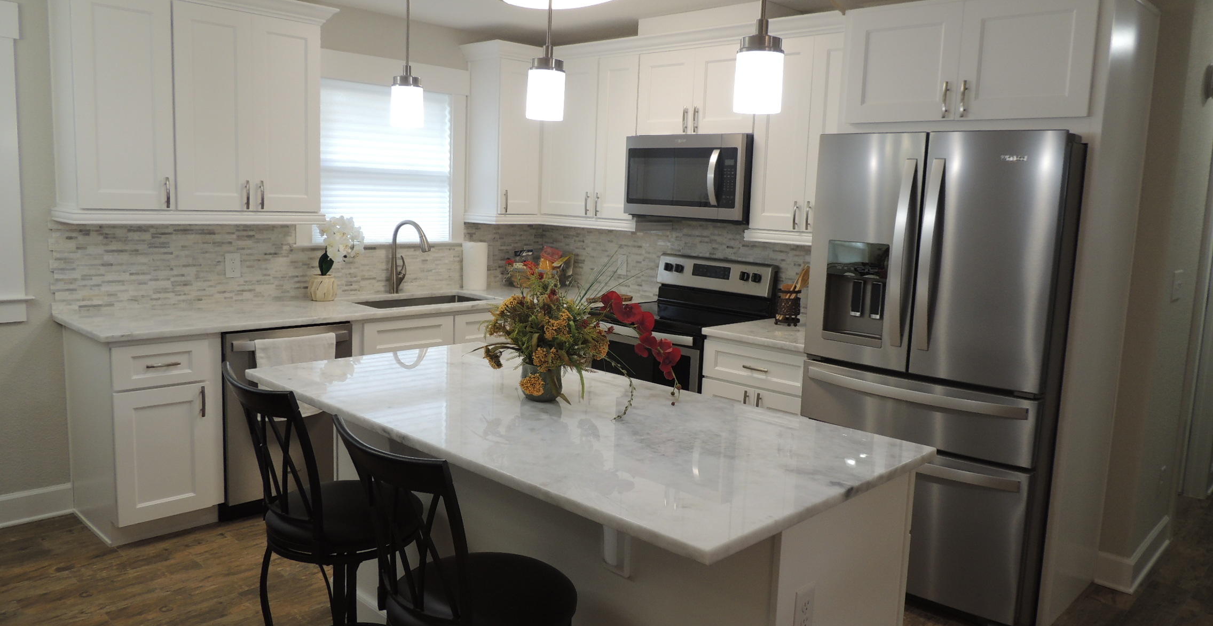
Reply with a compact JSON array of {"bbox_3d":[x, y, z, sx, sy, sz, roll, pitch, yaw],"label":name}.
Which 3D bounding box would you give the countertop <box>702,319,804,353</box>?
[{"bbox_3d":[0.896,0.100,3.976,0.600,0.030,0.655,10,11,43],"label":"countertop"}]

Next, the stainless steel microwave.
[{"bbox_3d":[0.507,-0.708,4.423,0.761,0.420,0.420,10,11,43],"label":"stainless steel microwave"}]

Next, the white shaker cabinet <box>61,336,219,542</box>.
[{"bbox_3d":[-2.021,0.486,3.689,0.627,0.872,0.419,10,11,43],"label":"white shaker cabinet"}]

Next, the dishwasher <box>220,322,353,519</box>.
[{"bbox_3d":[-1.653,0.458,4.068,0.640,0.865,0.607,10,11,43],"label":"dishwasher"}]

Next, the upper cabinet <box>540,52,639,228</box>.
[{"bbox_3d":[0.001,-0.992,4.964,0.770,0.927,0.330,10,11,43],"label":"upper cabinet"}]

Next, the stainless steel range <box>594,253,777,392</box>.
[{"bbox_3d":[0.378,0.311,4.468,0.761,1.180,0.675,10,11,43],"label":"stainless steel range"}]

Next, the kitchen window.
[{"bbox_3d":[-1.263,-0.916,4.791,0.100,1.035,1.090,10,11,43],"label":"kitchen window"}]

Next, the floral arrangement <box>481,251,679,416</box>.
[{"bbox_3d":[-0.075,0.041,2.456,0.550,0.410,0.420,2,8,0],"label":"floral arrangement"}]

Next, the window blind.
[{"bbox_3d":[-1.263,-0.851,4.813,0.045,0.880,0.887,10,11,43],"label":"window blind"}]

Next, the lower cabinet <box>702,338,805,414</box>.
[{"bbox_3d":[0.884,0.551,4.047,0.615,0.876,0.640,10,11,43],"label":"lower cabinet"}]

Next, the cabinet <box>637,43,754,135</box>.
[{"bbox_3d":[0.558,-1.143,4.407,0.762,0.445,0.330,10,11,43],"label":"cabinet"}]

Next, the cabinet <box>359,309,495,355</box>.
[{"bbox_3d":[-1.058,0.385,4.680,0.625,0.872,1.070,10,11,43],"label":"cabinet"}]

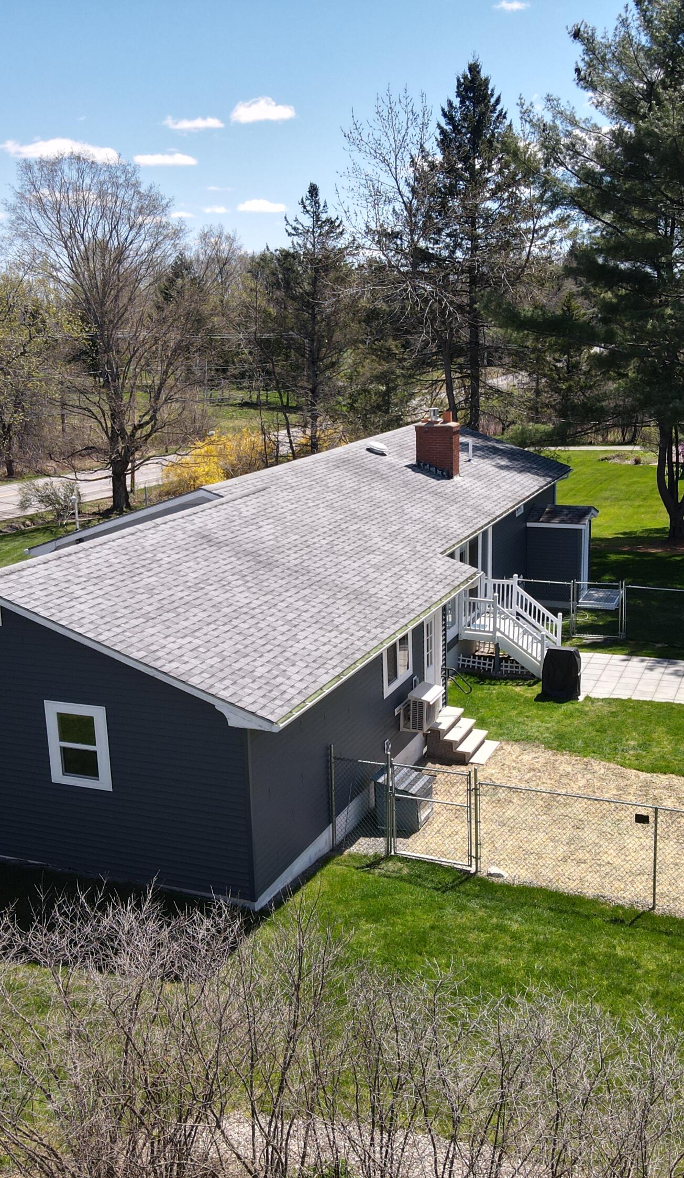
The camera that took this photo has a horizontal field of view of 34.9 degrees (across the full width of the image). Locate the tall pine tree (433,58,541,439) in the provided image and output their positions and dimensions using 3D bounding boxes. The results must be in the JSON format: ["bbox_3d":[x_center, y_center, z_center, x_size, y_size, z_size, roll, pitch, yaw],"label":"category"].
[{"bbox_3d":[9.967,-22.822,75.989,7.720,25.780,7.720,3,14,22],"label":"tall pine tree"}]

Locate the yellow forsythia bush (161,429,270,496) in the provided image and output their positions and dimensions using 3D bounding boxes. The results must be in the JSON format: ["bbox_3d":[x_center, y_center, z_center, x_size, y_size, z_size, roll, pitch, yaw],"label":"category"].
[{"bbox_3d":[-6.700,-6.512,56.888,4.150,3.500,5.530,3,14,22],"label":"yellow forsythia bush"}]

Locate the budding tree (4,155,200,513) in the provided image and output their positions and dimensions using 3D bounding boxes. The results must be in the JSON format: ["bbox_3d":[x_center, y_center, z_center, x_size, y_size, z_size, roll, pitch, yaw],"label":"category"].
[{"bbox_3d":[-11.106,-11.694,51.282,8.910,16.330,8.910,3,14,22],"label":"budding tree"}]

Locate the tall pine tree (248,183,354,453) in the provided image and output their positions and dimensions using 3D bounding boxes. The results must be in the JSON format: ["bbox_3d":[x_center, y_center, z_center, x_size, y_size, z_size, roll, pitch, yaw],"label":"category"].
[{"bbox_3d":[-2.463,-16.796,69.905,6.570,17.440,6.570,-2,13,0],"label":"tall pine tree"}]

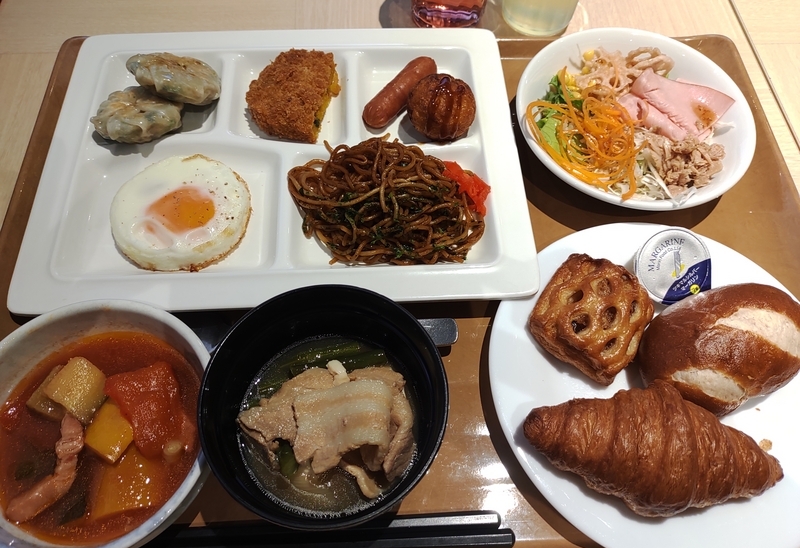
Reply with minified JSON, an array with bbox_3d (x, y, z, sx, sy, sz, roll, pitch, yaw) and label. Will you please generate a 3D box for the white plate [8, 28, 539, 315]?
[{"bbox_3d":[-0.072,-0.072,0.406,0.295,0.025,0.219,-2,62,-3],"label":"white plate"}]

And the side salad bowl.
[{"bbox_3d":[0.153,-0.098,0.422,0.155,0.033,0.155,1,62,-1],"label":"side salad bowl"}]

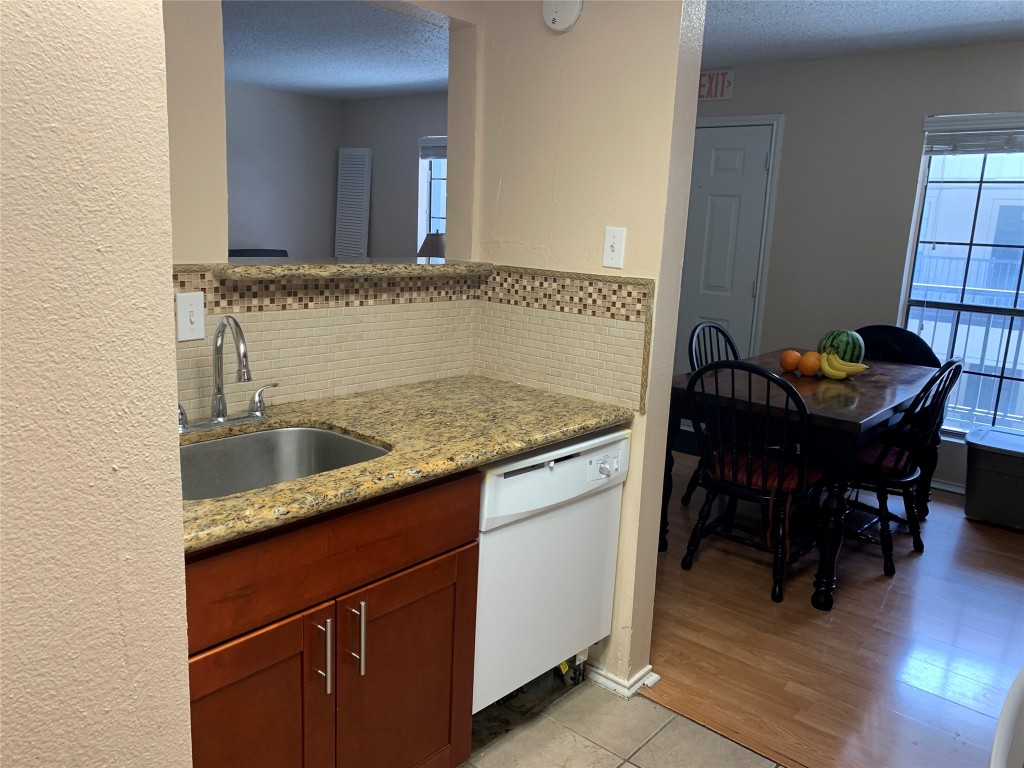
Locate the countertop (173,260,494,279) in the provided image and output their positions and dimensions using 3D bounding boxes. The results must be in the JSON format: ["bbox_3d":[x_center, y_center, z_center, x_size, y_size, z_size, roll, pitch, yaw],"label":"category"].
[{"bbox_3d":[-0.487,-0.341,2.242,0.295,0.042,0.965,12,15,40],"label":"countertop"}]

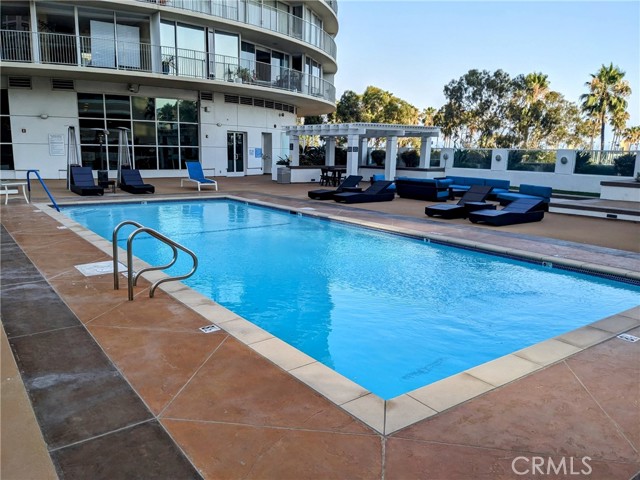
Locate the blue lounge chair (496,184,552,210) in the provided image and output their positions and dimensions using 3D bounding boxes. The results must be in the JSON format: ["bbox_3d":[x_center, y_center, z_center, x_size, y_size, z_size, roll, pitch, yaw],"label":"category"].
[{"bbox_3d":[6.488,-1.344,15.599,0.820,0.680,1.500,-6,13,-36],"label":"blue lounge chair"}]

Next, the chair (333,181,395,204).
[{"bbox_3d":[1.509,-1.622,16.611,2.005,0.667,0.692,-6,12,-36],"label":"chair"}]

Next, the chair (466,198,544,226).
[{"bbox_3d":[4.643,-0.712,12.264,2.005,0.528,0.692,-6,12,-36],"label":"chair"}]

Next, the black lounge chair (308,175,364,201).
[{"bbox_3d":[0.638,-1.846,17.494,2.005,0.764,0.692,-8,13,-41],"label":"black lounge chair"}]

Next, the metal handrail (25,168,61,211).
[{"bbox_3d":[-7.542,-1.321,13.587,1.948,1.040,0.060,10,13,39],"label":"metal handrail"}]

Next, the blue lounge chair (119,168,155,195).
[{"bbox_3d":[-6.756,-2.170,18.382,0.692,0.785,2.005,-6,12,-34],"label":"blue lounge chair"}]

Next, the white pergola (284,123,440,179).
[{"bbox_3d":[2.103,-4.427,26.187,6.000,2.860,5.400,-6,13,-36],"label":"white pergola"}]

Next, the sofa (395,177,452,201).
[{"bbox_3d":[3.652,-1.819,17.823,0.850,0.720,1.850,-6,13,-36],"label":"sofa"}]

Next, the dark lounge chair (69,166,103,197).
[{"bbox_3d":[-8.072,-2.044,17.272,0.692,0.872,2.005,-6,12,-34],"label":"dark lounge chair"}]

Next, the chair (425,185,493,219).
[{"bbox_3d":[3.785,-1.043,13.302,2.005,0.782,0.692,-7,13,-37],"label":"chair"}]

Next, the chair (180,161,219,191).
[{"bbox_3d":[-4.874,-2.544,20.151,0.680,0.980,2.000,-5,12,-32],"label":"chair"}]

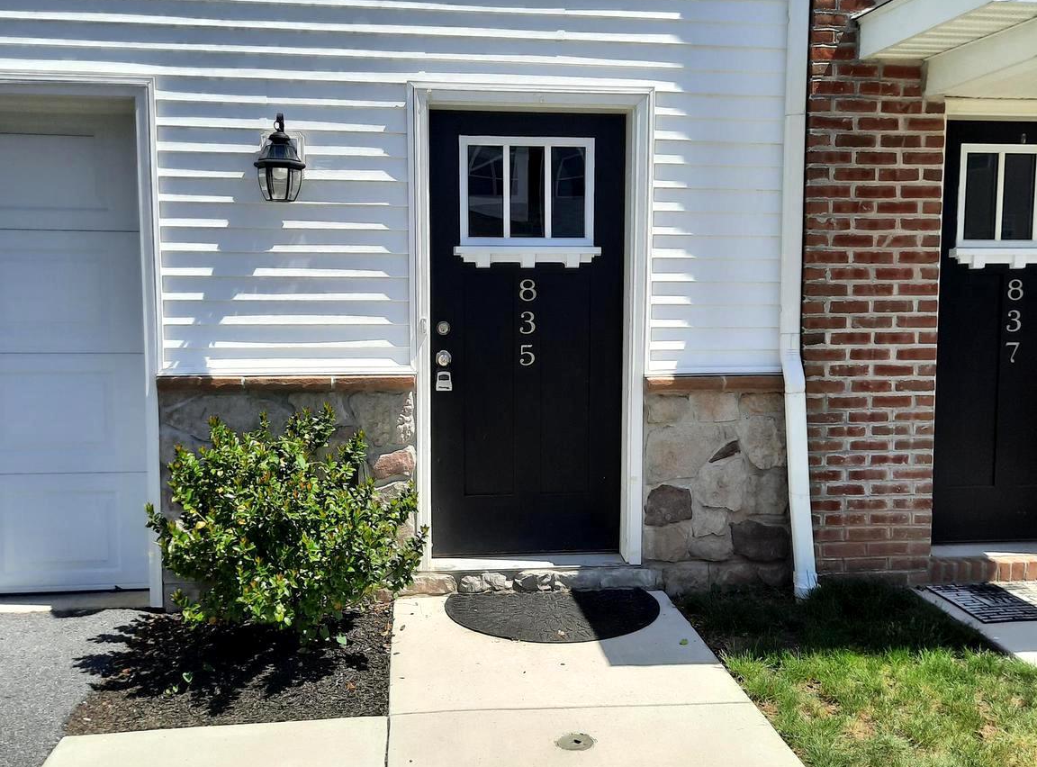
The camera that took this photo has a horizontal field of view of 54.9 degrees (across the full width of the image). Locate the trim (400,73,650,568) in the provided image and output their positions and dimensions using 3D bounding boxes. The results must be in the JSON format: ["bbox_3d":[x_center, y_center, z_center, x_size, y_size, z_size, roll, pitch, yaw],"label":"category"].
[{"bbox_3d":[0.053,-0.233,4.404,1.058,2.097,0.130,0,5,-7],"label":"trim"}]

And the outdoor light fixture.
[{"bbox_3d":[-0.967,-0.916,4.057,0.208,0.354,0.240,0,5,-7],"label":"outdoor light fixture"}]

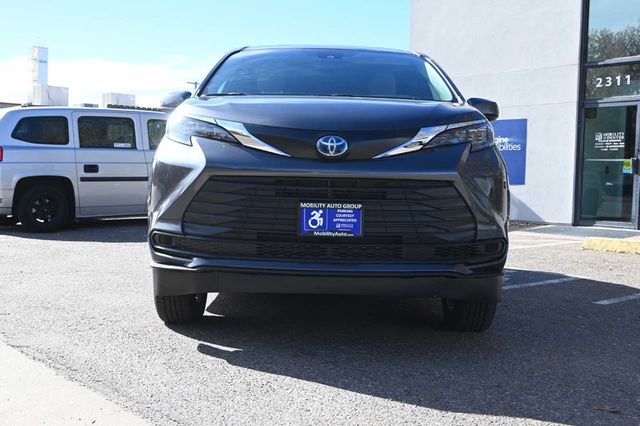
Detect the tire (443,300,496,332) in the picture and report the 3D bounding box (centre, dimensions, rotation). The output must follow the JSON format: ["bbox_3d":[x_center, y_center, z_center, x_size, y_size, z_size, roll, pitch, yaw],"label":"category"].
[{"bbox_3d":[0.903,0.325,4.380,0.240,0.735,0.735,1,4,0],"label":"tire"}]

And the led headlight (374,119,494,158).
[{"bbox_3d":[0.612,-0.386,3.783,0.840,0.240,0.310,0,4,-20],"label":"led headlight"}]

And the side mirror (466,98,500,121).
[{"bbox_3d":[1.091,-0.699,4.955,0.250,0.170,0.170,1,4,0],"label":"side mirror"}]

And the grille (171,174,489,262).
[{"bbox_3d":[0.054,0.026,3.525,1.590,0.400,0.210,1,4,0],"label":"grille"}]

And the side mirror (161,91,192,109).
[{"bbox_3d":[-0.968,-0.741,4.944,0.250,0.170,0.170,1,4,0],"label":"side mirror"}]

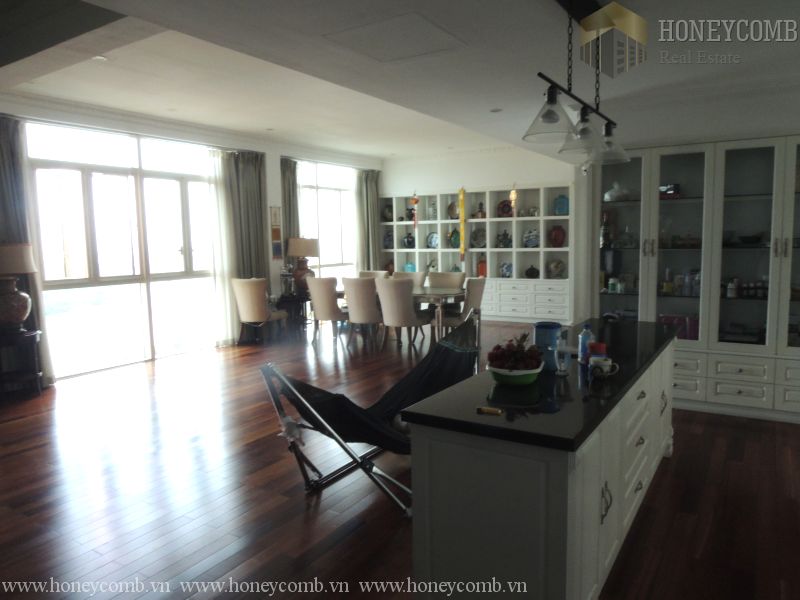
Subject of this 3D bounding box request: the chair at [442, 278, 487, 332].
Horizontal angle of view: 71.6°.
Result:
[{"bbox_3d":[0.892,0.179,8.034,0.630,1.020,0.540,3,7,33],"label":"chair"}]

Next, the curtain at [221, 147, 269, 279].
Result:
[{"bbox_3d":[-2.373,-0.849,8.819,0.180,2.970,0.850,3,7,33],"label":"curtain"}]

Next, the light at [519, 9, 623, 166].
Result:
[{"bbox_3d":[0.985,-1.124,2.948,0.250,0.680,1.450,3,8,33],"label":"light"}]

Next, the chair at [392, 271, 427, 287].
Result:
[{"bbox_3d":[-0.016,0.075,9.186,0.590,1.000,0.660,3,7,33],"label":"chair"}]

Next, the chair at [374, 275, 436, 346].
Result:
[{"bbox_3d":[0.114,0.174,8.244,0.590,1.000,0.660,3,7,34],"label":"chair"}]

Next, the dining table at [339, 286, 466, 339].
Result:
[{"bbox_3d":[-0.031,0.219,9.048,2.250,0.765,1.020,3,7,33],"label":"dining table"}]

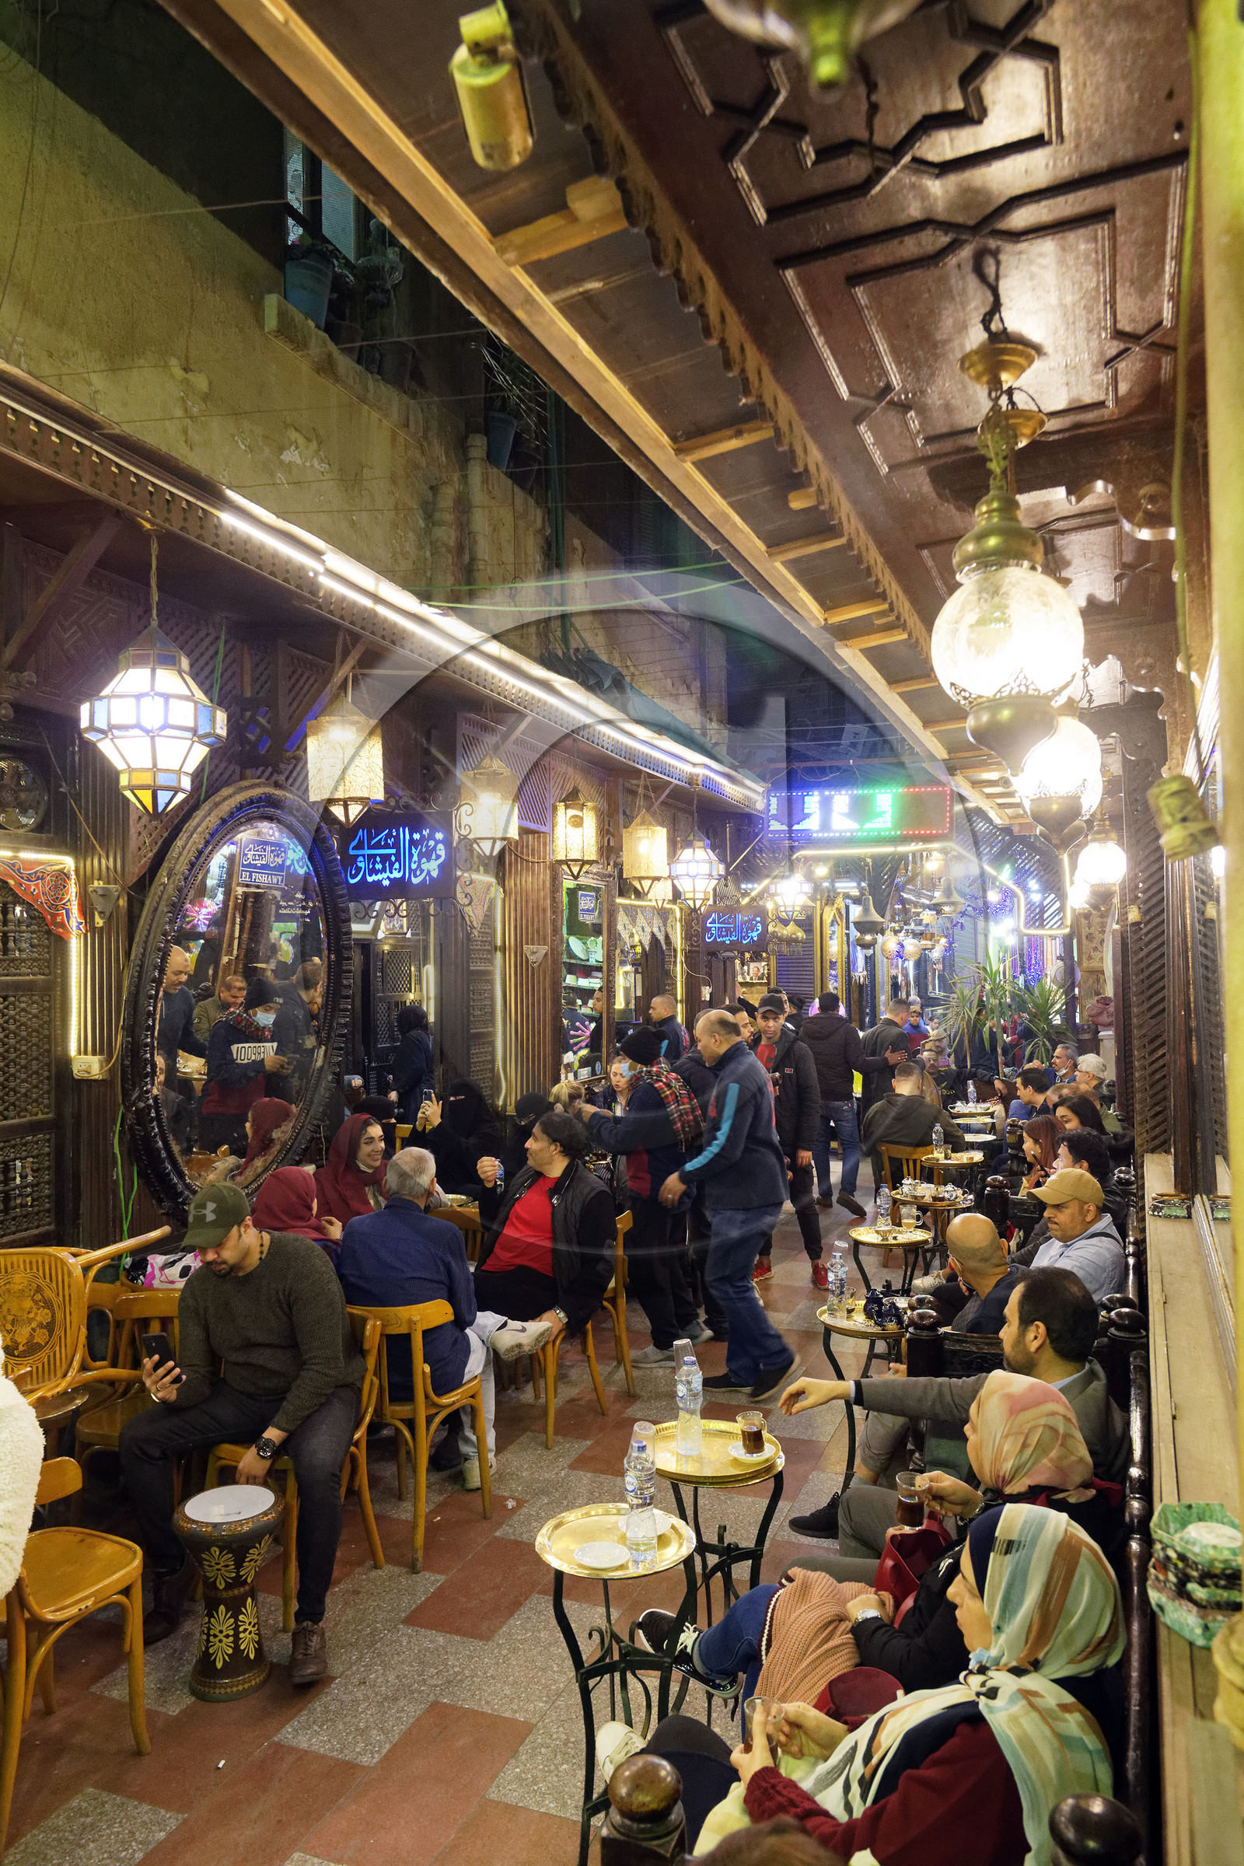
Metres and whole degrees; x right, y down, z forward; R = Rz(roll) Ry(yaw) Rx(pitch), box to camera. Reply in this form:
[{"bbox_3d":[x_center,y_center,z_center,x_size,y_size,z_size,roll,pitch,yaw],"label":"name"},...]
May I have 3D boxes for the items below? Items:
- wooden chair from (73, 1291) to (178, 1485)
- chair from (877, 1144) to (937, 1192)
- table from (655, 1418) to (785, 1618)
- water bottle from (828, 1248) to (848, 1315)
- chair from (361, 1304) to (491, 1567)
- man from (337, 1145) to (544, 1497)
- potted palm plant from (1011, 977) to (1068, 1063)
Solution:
[{"bbox_3d":[-1.570,1.657,4.160,0.420,0.820,0.470,-1,-2,5],"label":"wooden chair"},{"bbox_3d":[1.928,1.716,8.134,0.430,0.840,0.480,-1,-2,19],"label":"chair"},{"bbox_3d":[0.245,1.621,3.022,0.325,0.710,0.325,-2,-3,23],"label":"table"},{"bbox_3d":[0.753,1.230,4.368,0.066,0.225,0.066,-1,-2,21],"label":"water bottle"},{"bbox_3d":[-0.716,1.635,4.285,0.440,0.840,0.510,-2,-3,24],"label":"chair"},{"bbox_3d":[-0.650,1.406,4.370,0.580,1.310,0.740,-1,0,27],"label":"man"},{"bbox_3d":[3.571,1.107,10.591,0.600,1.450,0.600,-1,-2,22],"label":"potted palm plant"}]

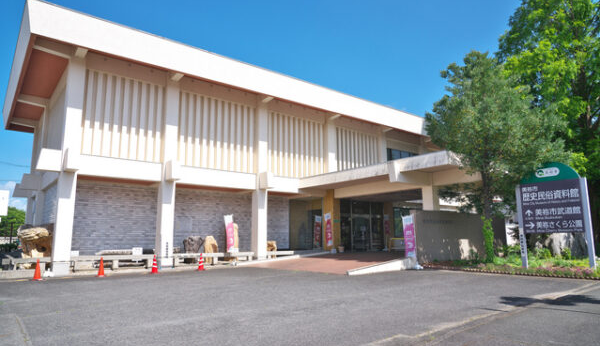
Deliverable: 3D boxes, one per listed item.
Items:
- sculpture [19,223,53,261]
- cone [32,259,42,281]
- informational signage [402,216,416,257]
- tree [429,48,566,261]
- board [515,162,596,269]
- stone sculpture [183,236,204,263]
[{"bbox_3d":[-10.032,2.641,15.200,1.250,1.450,0.900,7,-12,-38],"label":"sculpture"},{"bbox_3d":[-8.656,3.204,13.200,0.370,0.700,0.370,7,-12,-38],"label":"cone"},{"bbox_3d":[4.717,2.730,17.200,0.600,1.850,0.120,-9,-13,39],"label":"informational signage"},{"bbox_3d":[8.602,-0.594,17.600,5.800,9.000,5.500,7,-12,-38],"label":"tree"},{"bbox_3d":[9.152,1.509,14.300,0.200,3.750,2.250,8,-13,-40],"label":"board"},{"bbox_3d":[-4.872,3.500,18.300,0.950,1.250,0.580,7,-12,-38],"label":"stone sculpture"}]

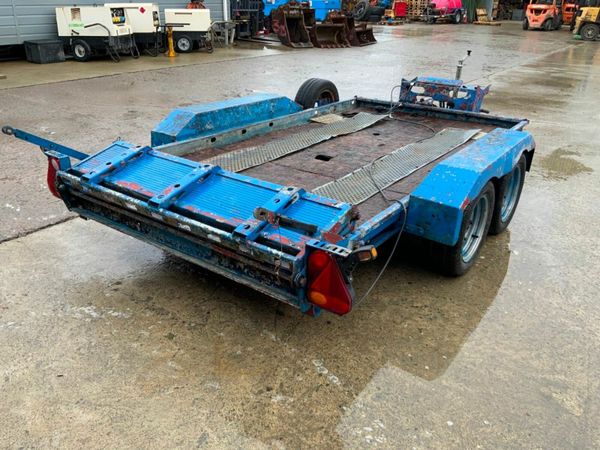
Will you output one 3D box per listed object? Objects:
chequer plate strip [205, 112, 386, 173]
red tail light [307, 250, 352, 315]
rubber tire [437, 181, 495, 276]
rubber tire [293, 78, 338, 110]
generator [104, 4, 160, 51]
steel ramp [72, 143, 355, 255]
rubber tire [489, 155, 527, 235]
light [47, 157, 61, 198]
[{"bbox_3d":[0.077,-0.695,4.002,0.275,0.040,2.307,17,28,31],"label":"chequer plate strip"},{"bbox_3d":[0.103,0.197,1.692,0.160,0.195,0.065,18,28,30],"label":"red tail light"},{"bbox_3d":[0.890,0.004,2.769,0.180,0.575,0.575,18,28,30],"label":"rubber tire"},{"bbox_3d":[0.169,-1.086,4.808,0.180,0.575,0.575,18,28,30],"label":"rubber tire"},{"bbox_3d":[-4.833,-5.699,14.724,1.400,1.420,0.950,0,24,-5],"label":"generator"},{"bbox_3d":[-0.491,-0.157,2.318,1.450,0.105,0.370,18,34,30],"label":"steel ramp"},{"bbox_3d":[1.359,-0.216,3.422,0.180,0.575,0.575,18,28,30],"label":"rubber tire"},{"bbox_3d":[-1.268,-0.247,2.627,0.160,0.195,0.065,18,28,30],"label":"light"}]

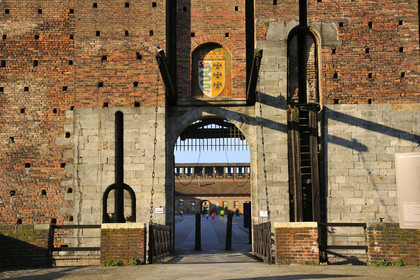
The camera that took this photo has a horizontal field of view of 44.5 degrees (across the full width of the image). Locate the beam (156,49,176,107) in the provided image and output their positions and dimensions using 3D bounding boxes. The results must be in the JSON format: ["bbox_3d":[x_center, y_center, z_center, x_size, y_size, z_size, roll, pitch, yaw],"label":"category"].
[{"bbox_3d":[-1.499,-2.097,17.750,0.260,0.280,3.961,0,-17,1],"label":"beam"}]

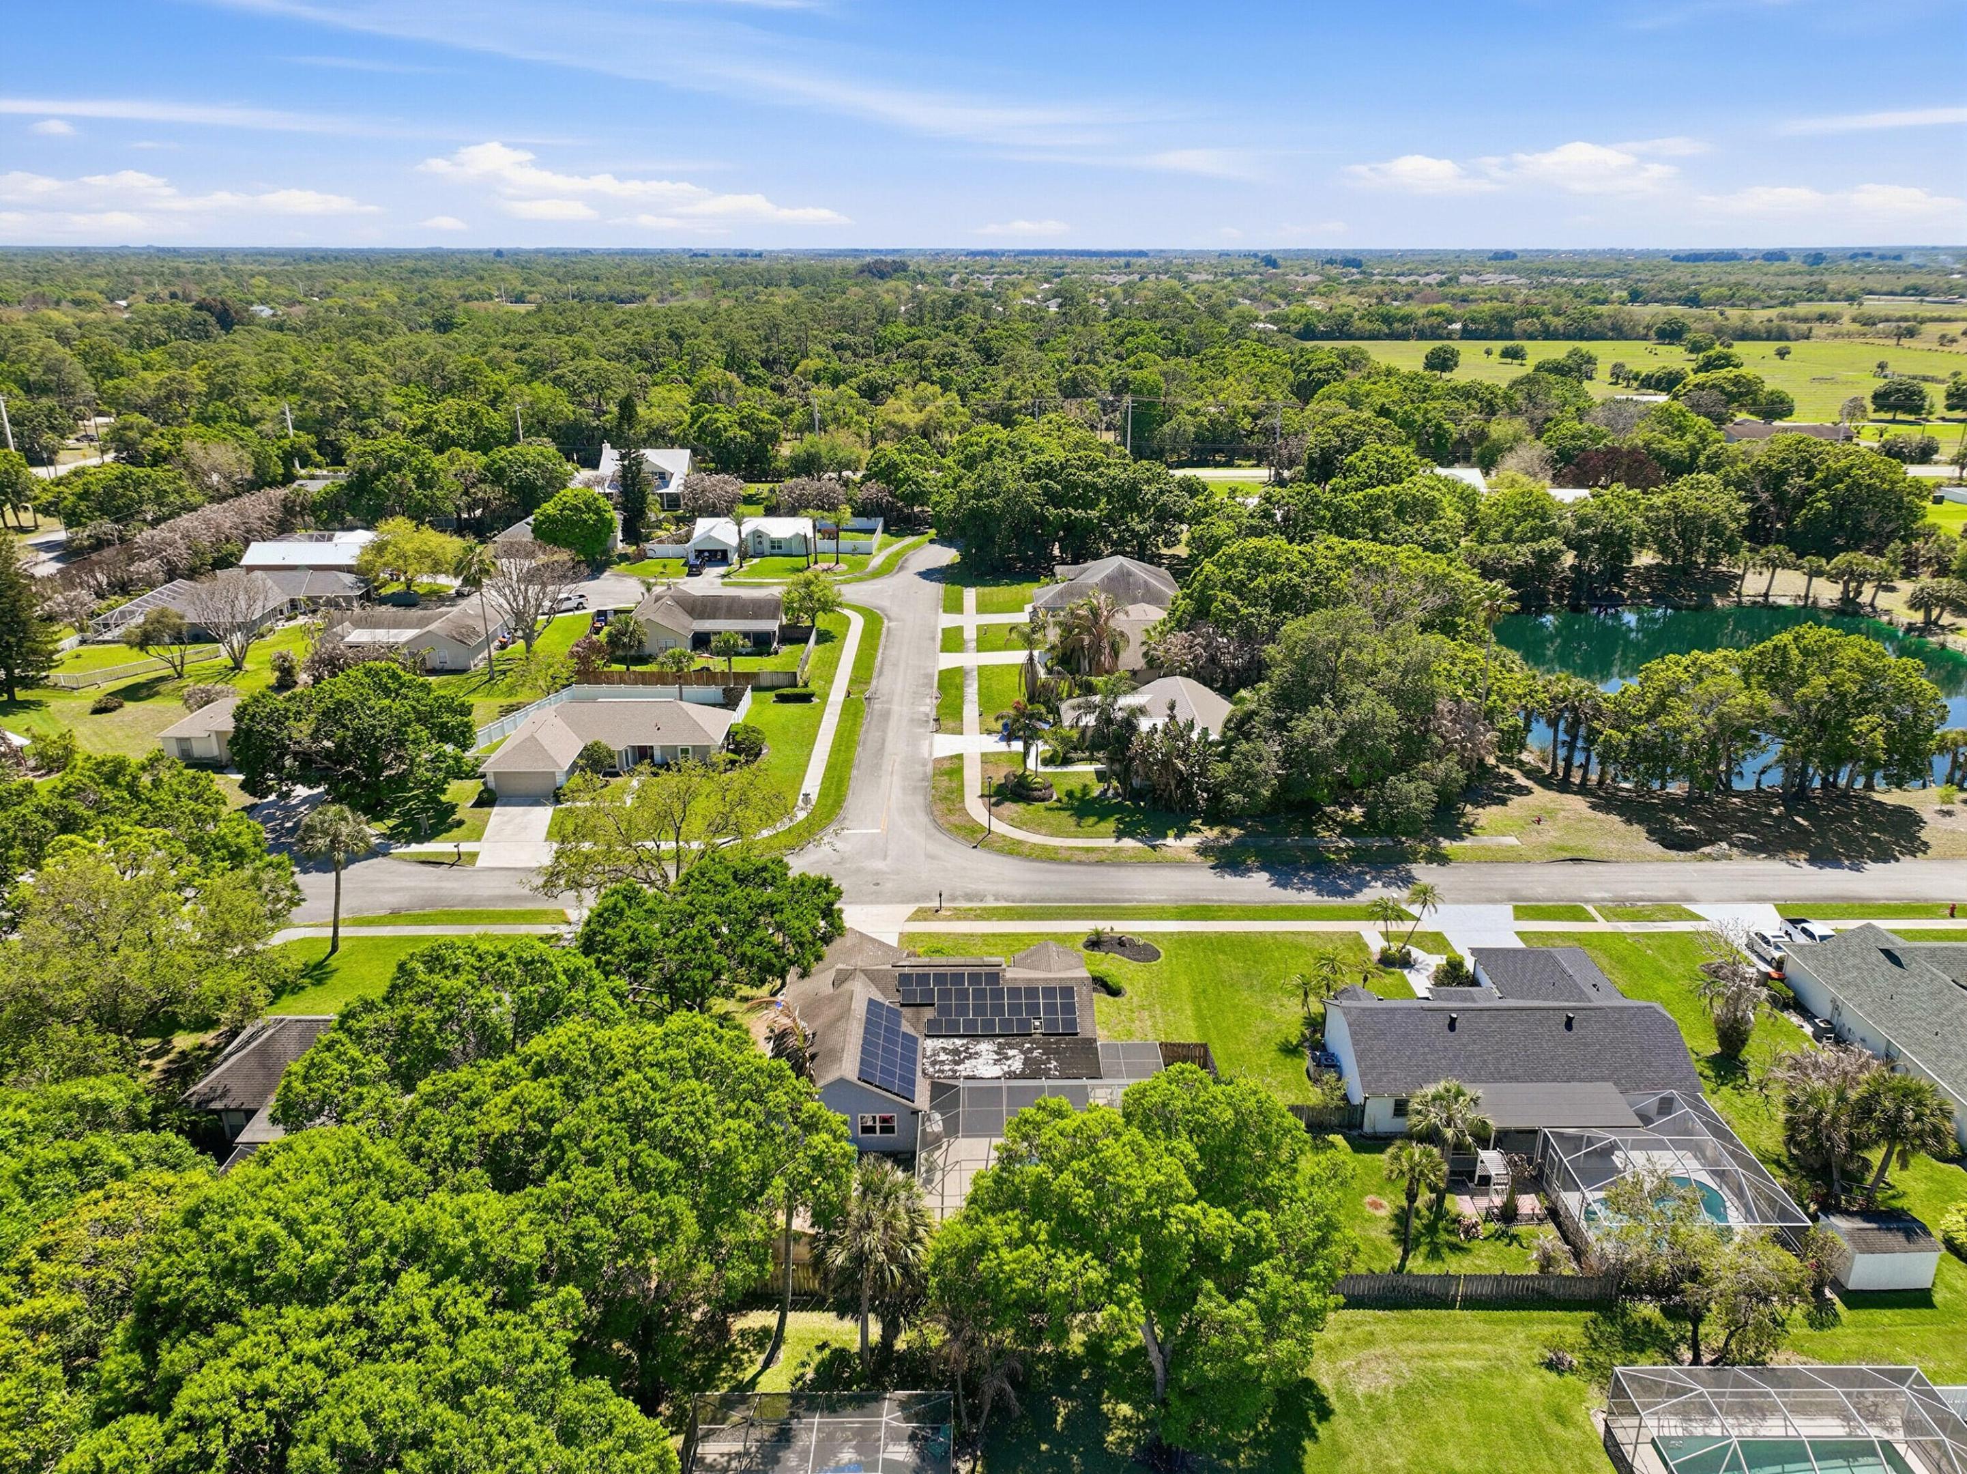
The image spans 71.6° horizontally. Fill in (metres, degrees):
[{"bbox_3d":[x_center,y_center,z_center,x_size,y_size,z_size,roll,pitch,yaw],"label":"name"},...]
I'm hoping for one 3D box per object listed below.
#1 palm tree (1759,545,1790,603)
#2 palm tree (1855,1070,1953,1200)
[{"bbox_3d":[102.200,-21.081,176.780,4.200,7.300,4.200,0,20,0],"label":"palm tree"},{"bbox_3d":[41.721,18.513,62.478,4.447,6.167,4.200,0,20,0],"label":"palm tree"}]

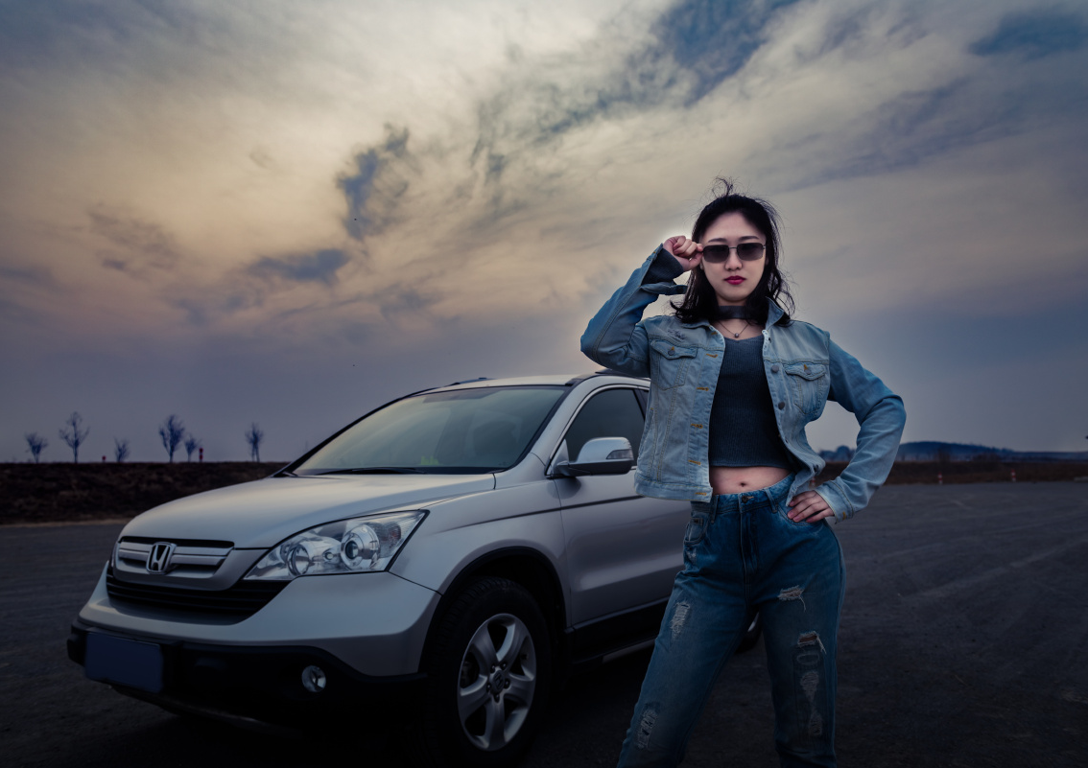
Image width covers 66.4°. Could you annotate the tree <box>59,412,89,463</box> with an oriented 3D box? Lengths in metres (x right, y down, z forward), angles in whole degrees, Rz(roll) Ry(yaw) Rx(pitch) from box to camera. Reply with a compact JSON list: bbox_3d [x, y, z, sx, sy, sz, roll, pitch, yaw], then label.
[{"bbox_3d":[-36.684,4.218,65.000,2.362,3.936,2.244,0,-5,0],"label":"tree"}]

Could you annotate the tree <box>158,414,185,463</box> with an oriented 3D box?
[{"bbox_3d":[-29.055,4.293,65.000,2.024,3.786,1.923,0,-5,0],"label":"tree"}]

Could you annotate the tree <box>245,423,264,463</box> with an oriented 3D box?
[{"bbox_3d":[-22.935,4.663,66.000,1.485,3.236,1.410,0,-5,0],"label":"tree"}]

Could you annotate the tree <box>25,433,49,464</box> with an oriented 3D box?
[{"bbox_3d":[-40.236,5.044,66.000,1.903,2.474,1.808,0,-5,0],"label":"tree"}]

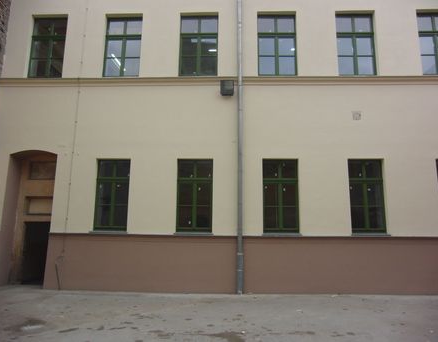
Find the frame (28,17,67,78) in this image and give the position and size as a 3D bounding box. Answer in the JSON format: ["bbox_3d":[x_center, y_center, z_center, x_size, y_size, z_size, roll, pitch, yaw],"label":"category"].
[{"bbox_3d":[-5.132,-3.720,9.624,1.101,1.985,0.100,0,-9,2],"label":"frame"}]

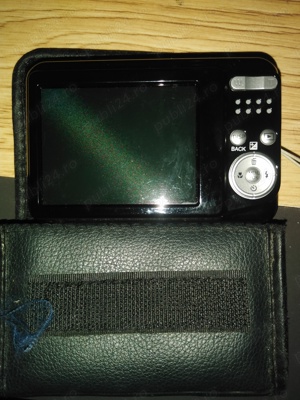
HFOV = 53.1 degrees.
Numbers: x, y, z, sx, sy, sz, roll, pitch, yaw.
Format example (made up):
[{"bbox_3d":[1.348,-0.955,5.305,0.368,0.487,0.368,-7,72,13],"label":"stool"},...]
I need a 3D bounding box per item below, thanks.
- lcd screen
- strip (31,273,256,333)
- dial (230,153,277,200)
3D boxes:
[{"bbox_3d":[-0.011,-0.019,0.107,0.056,0.003,0.043,-1,88,0],"label":"lcd screen"},{"bbox_3d":[-0.004,0.037,0.108,0.080,0.002,0.022,-1,88,0],"label":"strip"},{"bbox_3d":[0.037,-0.009,0.107,0.017,0.003,0.017,-1,88,0],"label":"dial"}]

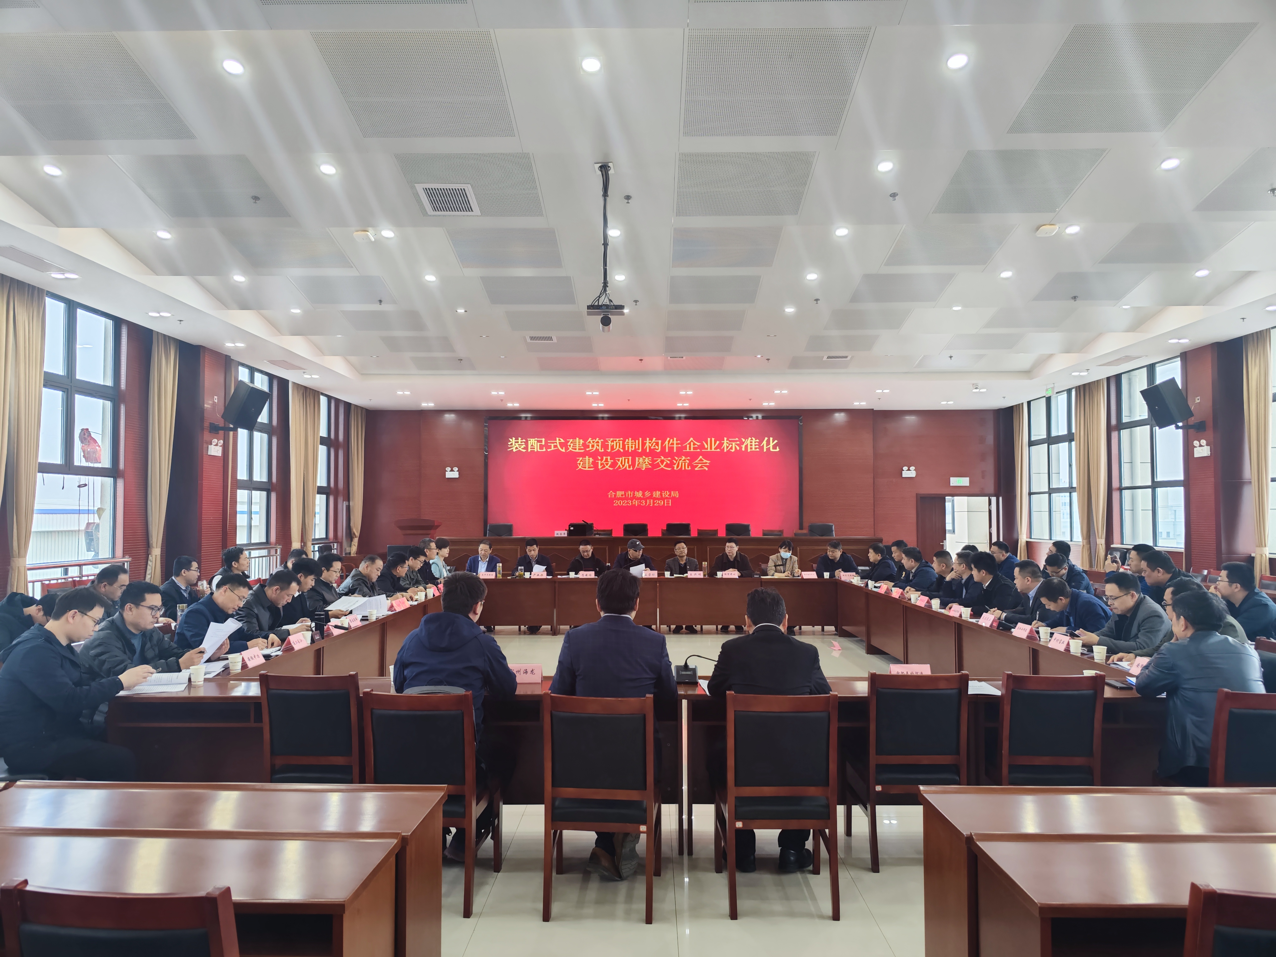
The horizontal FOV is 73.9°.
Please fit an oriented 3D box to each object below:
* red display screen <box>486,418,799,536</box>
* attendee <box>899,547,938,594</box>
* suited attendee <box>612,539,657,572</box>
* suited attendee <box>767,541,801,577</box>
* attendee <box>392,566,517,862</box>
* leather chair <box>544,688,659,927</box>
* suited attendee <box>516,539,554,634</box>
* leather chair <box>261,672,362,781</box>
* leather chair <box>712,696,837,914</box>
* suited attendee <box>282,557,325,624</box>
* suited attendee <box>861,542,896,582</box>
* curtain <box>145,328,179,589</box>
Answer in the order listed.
[{"bbox_3d":[0.093,0.175,18.338,6.769,2.953,0.120,0,-2,1],"label":"red display screen"},{"bbox_3d":[3.300,1.441,10.050,0.800,1.250,0.550,0,-2,-9],"label":"attendee"},{"bbox_3d":[-0.066,1.480,11.925,0.610,1.255,0.780,0,-2,-4],"label":"suited attendee"},{"bbox_3d":[2.020,1.481,11.750,0.500,1.240,0.800,0,-2,3],"label":"suited attendee"},{"bbox_3d":[-0.876,1.123,4.026,0.580,1.370,0.780,0,-2,6],"label":"attendee"},{"bbox_3d":[-0.145,1.306,3.590,0.470,0.910,0.520,0,-2,4],"label":"leather chair"},{"bbox_3d":[-1.470,1.516,12.080,0.550,1.270,0.800,0,-2,-2],"label":"suited attendee"},{"bbox_3d":[-1.450,1.327,4.020,0.470,0.905,0.520,0,-2,1],"label":"leather chair"},{"bbox_3d":[0.580,1.306,3.600,0.470,0.910,0.520,0,-2,1],"label":"leather chair"},{"bbox_3d":[-2.656,1.269,6.683,0.750,1.280,0.520,0,-2,1],"label":"suited attendee"},{"bbox_3d":[3.060,1.433,10.600,0.720,1.250,0.530,0,-2,-5],"label":"suited attendee"},{"bbox_3d":[-5.940,0.122,10.600,0.210,3.800,0.620,0,-2,1],"label":"curtain"}]

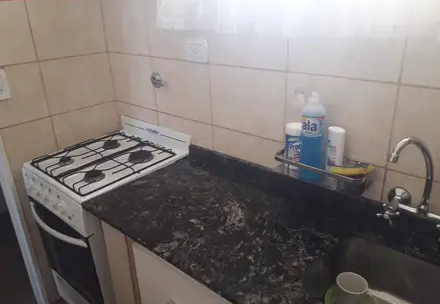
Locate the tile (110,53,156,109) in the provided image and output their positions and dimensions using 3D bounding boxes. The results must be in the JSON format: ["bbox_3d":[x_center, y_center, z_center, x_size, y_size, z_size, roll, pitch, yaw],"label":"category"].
[{"bbox_3d":[-0.428,-0.353,1.758,0.347,0.251,0.010,17,30,38],"label":"tile"}]

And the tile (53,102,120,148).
[{"bbox_3d":[-0.675,-0.105,1.842,0.010,0.251,0.352,17,30,38],"label":"tile"}]

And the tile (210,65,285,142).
[{"bbox_3d":[0.097,-0.189,1.328,0.347,0.251,0.010,17,30,38],"label":"tile"}]

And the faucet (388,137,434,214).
[{"bbox_3d":[0.511,0.065,0.953,0.125,0.205,0.092,9,25,25],"label":"faucet"}]

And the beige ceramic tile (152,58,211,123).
[{"bbox_3d":[-0.166,-0.271,1.543,0.347,0.251,0.010,17,30,38],"label":"beige ceramic tile"}]

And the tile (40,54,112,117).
[{"bbox_3d":[-0.683,-0.338,1.744,0.010,0.251,0.352,17,30,38],"label":"tile"}]

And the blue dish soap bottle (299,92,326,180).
[{"bbox_3d":[0.285,-0.045,1.109,0.080,0.285,0.055,17,30,38],"label":"blue dish soap bottle"}]

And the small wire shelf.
[{"bbox_3d":[0.323,0.063,1.129,0.280,0.080,0.122,17,30,38],"label":"small wire shelf"}]

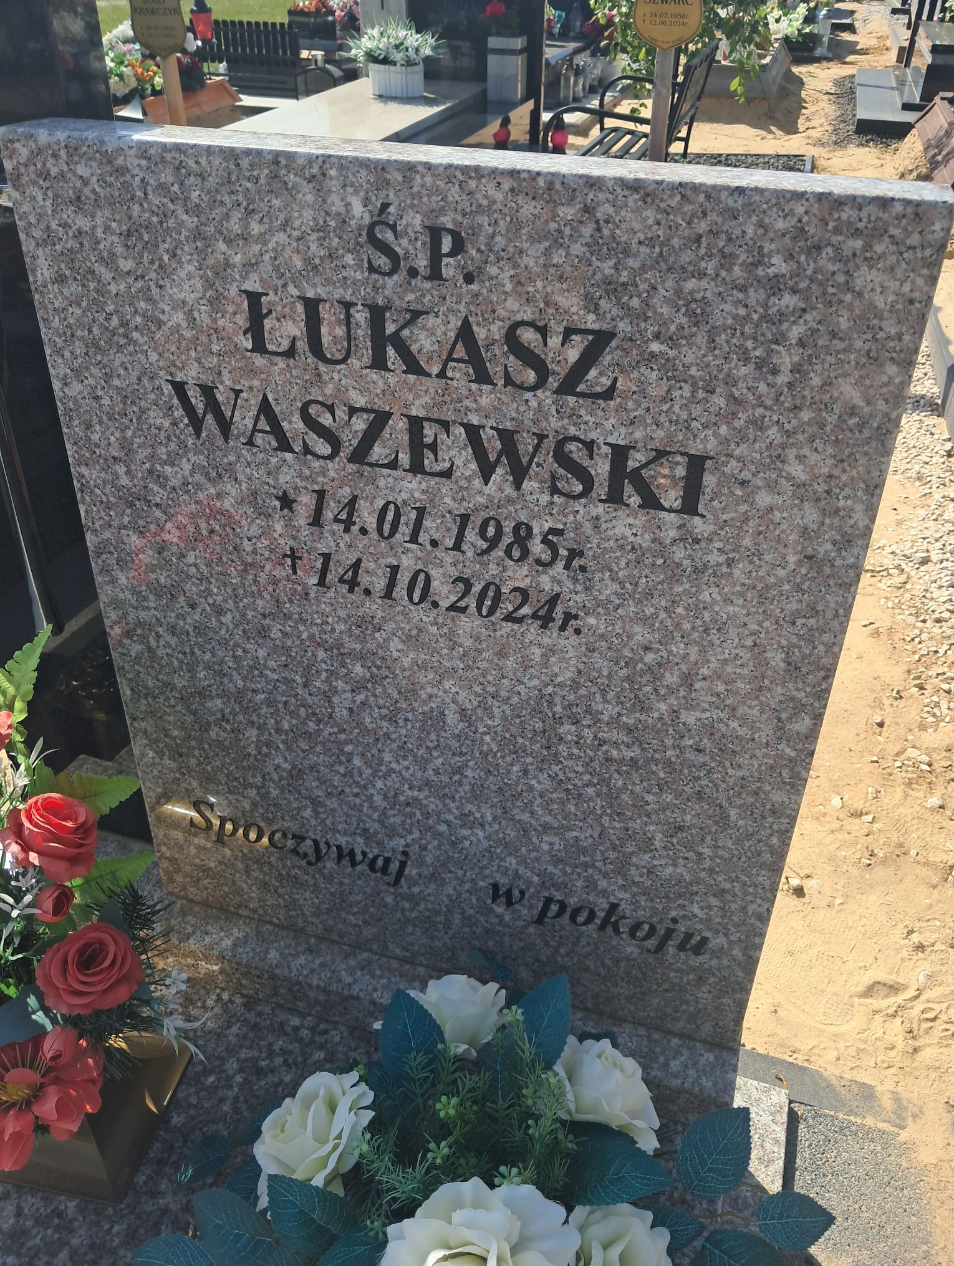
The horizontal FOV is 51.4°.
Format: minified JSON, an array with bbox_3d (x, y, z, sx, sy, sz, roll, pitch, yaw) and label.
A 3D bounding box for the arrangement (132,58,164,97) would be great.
[{"bbox_3d":[-2.139,-3.643,6.500,0.200,0.210,0.180,11,37,14],"label":"arrangement"}]

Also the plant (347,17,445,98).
[{"bbox_3d":[-0.425,-3.260,5.625,0.490,0.365,0.310,11,37,14],"label":"plant"}]

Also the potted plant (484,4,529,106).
[{"bbox_3d":[0.182,-3.441,5.870,0.205,0.500,0.190,11,37,14],"label":"potted plant"}]

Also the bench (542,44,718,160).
[{"bbox_3d":[0.807,-2.557,5.116,0.669,0.811,1.190,11,37,14],"label":"bench"}]

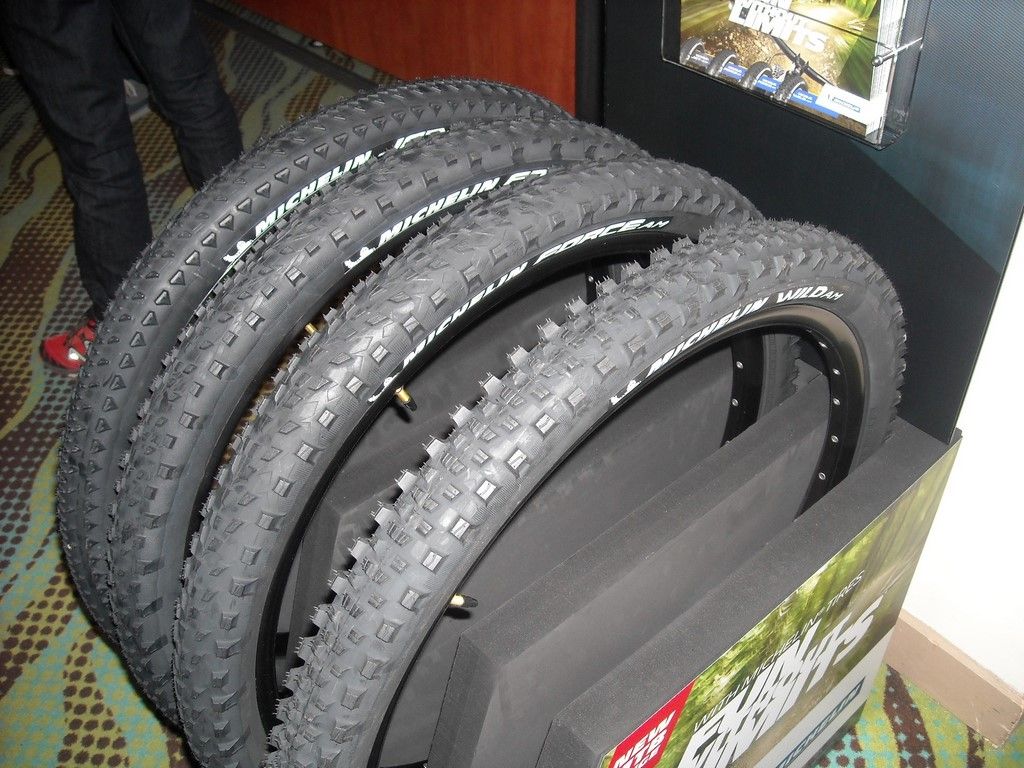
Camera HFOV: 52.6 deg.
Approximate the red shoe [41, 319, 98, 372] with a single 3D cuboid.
[{"bbox_3d":[-0.756,-0.130,1.985,0.285,0.110,0.105,-22,46,-18],"label":"red shoe"}]

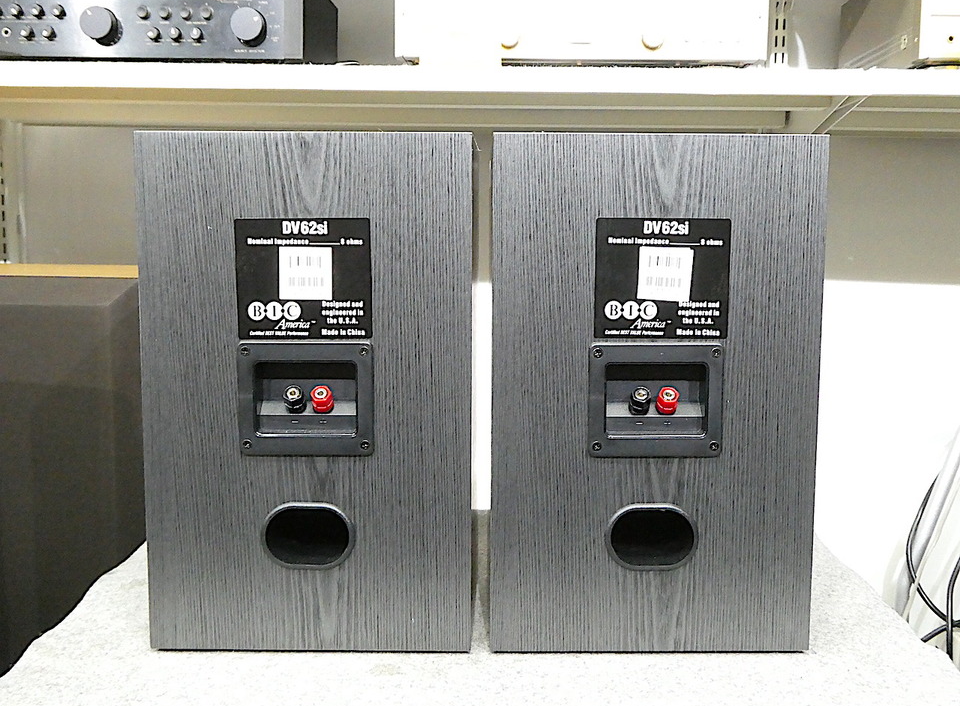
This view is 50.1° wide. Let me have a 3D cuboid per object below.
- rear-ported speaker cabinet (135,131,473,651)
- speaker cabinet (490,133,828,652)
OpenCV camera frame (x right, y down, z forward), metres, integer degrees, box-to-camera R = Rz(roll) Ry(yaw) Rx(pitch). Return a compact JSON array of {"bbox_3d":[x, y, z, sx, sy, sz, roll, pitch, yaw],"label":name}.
[{"bbox_3d":[-0.117,0.019,0.810,0.226,0.360,0.213,0,6,1],"label":"rear-ported speaker cabinet"},{"bbox_3d":[0.120,0.020,0.813,0.226,0.360,0.213,0,6,0],"label":"speaker cabinet"}]

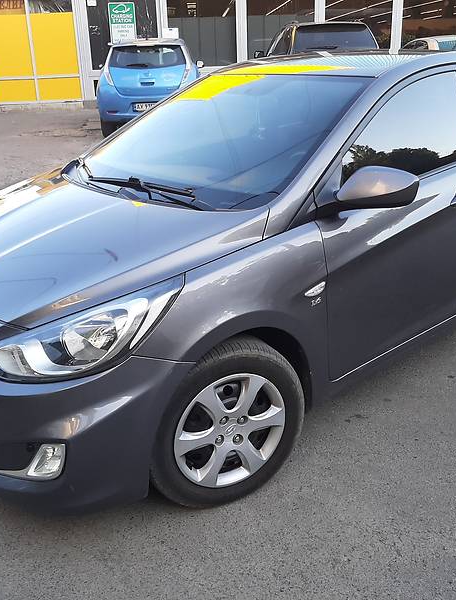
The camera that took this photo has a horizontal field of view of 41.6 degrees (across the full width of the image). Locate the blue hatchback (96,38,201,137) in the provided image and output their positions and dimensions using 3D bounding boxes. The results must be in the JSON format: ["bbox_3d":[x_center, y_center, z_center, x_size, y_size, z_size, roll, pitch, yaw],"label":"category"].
[{"bbox_3d":[-1.640,-4.378,12.150,1.790,1.550,4.430,-4,22,-6],"label":"blue hatchback"}]

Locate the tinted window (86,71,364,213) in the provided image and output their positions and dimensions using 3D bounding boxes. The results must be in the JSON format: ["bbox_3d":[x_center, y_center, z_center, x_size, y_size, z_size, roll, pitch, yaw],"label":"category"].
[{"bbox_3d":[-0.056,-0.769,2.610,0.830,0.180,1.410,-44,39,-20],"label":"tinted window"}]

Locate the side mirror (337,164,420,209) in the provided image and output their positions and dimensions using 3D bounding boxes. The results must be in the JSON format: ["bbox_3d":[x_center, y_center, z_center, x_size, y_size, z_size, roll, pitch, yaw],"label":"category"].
[{"bbox_3d":[0.501,-0.384,2.032,0.140,0.145,0.250,-19,27,-35],"label":"side mirror"}]

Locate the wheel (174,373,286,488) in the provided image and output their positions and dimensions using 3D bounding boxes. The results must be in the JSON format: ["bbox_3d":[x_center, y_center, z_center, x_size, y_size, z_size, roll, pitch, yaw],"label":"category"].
[{"bbox_3d":[-0.013,0.416,2.038,0.410,0.410,0.140,-14,26,-26],"label":"wheel"}]

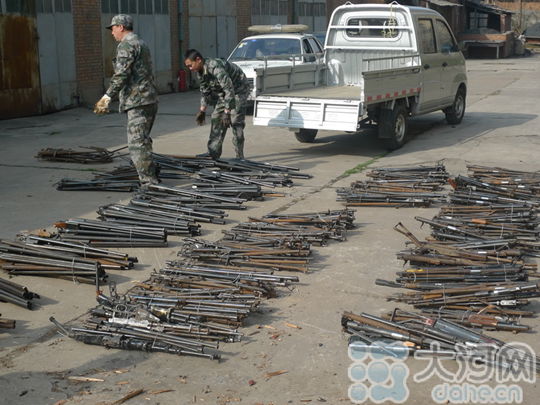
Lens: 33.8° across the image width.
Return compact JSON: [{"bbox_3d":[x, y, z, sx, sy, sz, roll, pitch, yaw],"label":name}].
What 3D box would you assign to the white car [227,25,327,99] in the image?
[{"bbox_3d":[0.113,-2.593,17.187,1.700,1.540,4.500,2,12,11],"label":"white car"}]

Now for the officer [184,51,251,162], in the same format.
[{"bbox_3d":[-0.644,-1.214,11.032,0.740,1.330,0.530,-6,13,-27],"label":"officer"}]

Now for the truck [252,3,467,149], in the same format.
[{"bbox_3d":[1.506,-1.889,12.837,1.520,1.910,4.780,6,13,27],"label":"truck"}]

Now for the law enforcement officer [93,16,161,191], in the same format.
[{"bbox_3d":[-1.463,-1.043,9.178,0.640,1.750,0.530,1,12,7],"label":"law enforcement officer"}]

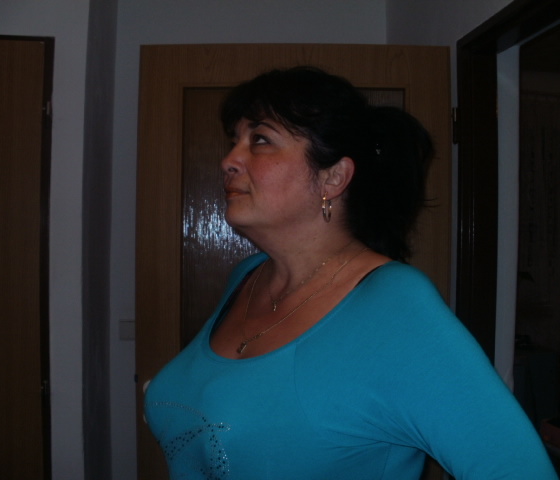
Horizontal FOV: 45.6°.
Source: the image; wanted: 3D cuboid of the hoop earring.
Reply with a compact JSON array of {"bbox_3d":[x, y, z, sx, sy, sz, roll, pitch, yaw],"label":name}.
[{"bbox_3d":[0.064,-0.043,0.890,0.005,0.041,0.033,1,0,20],"label":"hoop earring"}]

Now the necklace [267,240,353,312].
[{"bbox_3d":[0.047,0.047,0.940,0.135,0.105,0.130,0,1,-33],"label":"necklace"}]

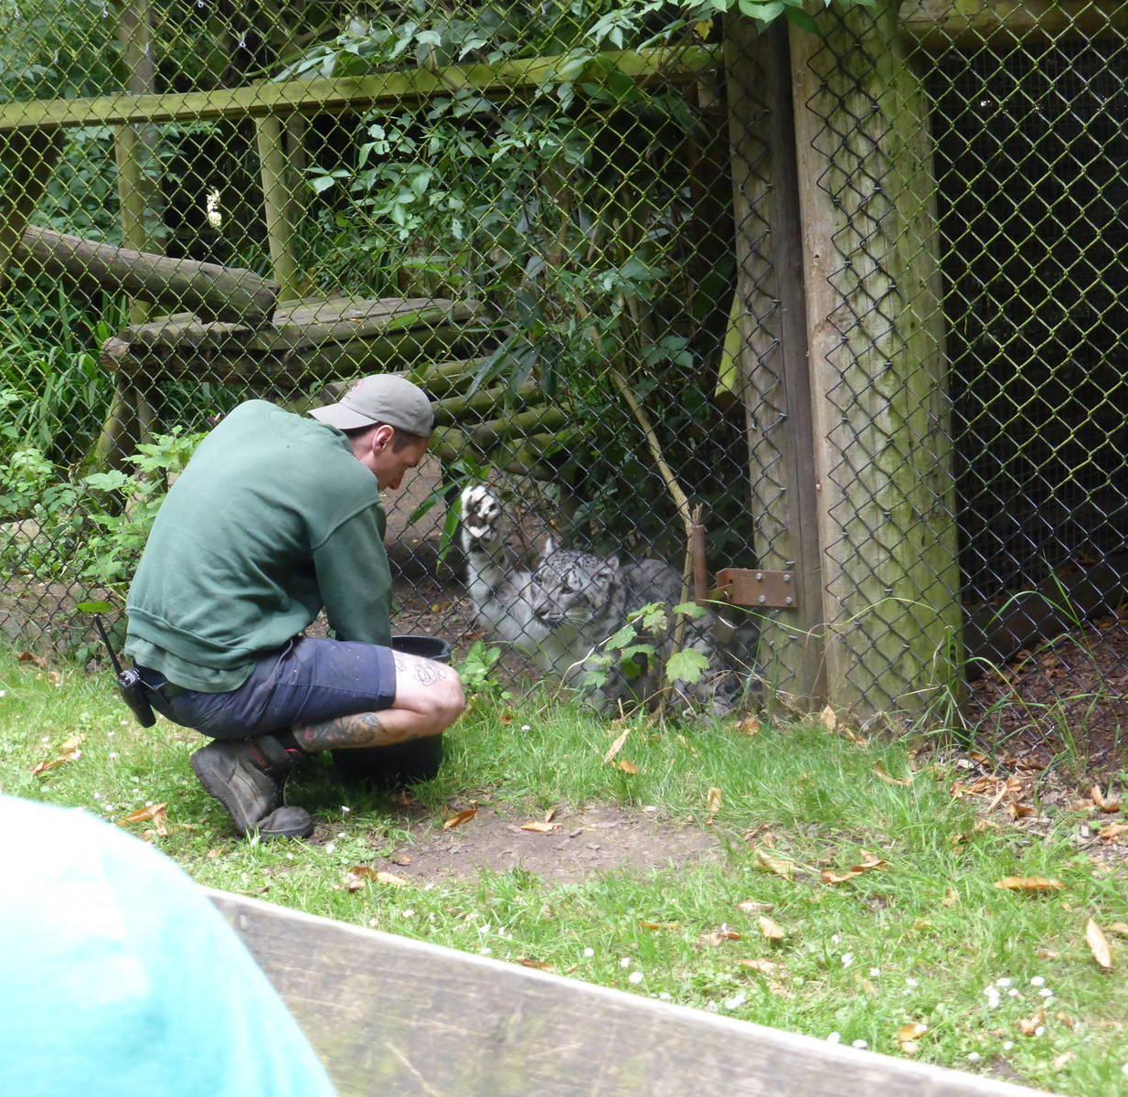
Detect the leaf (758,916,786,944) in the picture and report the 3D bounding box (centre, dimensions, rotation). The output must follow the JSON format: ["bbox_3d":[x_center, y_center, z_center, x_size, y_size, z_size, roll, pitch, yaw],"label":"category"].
[{"bbox_3d":[0.334,0.612,3.940,0.035,0.015,0.080,-18,35,-20],"label":"leaf"}]

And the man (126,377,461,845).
[{"bbox_3d":[-0.504,0.069,4.542,0.660,0.790,0.530,-7,12,-19],"label":"man"}]

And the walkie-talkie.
[{"bbox_3d":[-0.877,0.246,4.900,0.040,0.260,0.055,-32,14,-23],"label":"walkie-talkie"}]

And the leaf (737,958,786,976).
[{"bbox_3d":[0.306,0.644,3.775,0.075,0.020,0.040,-1,9,19],"label":"leaf"}]

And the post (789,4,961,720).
[{"bbox_3d":[0.660,-0.616,5.365,0.270,2.000,0.260,2,11,34],"label":"post"}]

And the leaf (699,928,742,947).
[{"bbox_3d":[0.236,0.585,3.687,0.065,0.018,0.040,-4,12,-6],"label":"leaf"}]

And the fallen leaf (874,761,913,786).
[{"bbox_3d":[0.595,0.406,4.422,0.075,0.035,0.045,3,13,30],"label":"fallen leaf"}]

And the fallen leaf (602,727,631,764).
[{"bbox_3d":[0.111,0.417,5.180,0.035,0.015,0.095,30,64,13],"label":"fallen leaf"}]

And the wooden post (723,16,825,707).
[{"bbox_3d":[0.451,-0.621,5.500,0.120,2.000,0.110,2,11,34],"label":"wooden post"}]

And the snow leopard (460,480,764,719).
[{"bbox_3d":[0.084,0.058,5.286,0.450,0.450,0.720,6,15,38],"label":"snow leopard"}]

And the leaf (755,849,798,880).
[{"bbox_3d":[0.345,0.514,3.978,0.085,0.030,0.040,7,15,40],"label":"leaf"}]

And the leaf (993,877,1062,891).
[{"bbox_3d":[0.770,0.559,4.073,0.115,0.025,0.040,-3,9,6],"label":"leaf"}]

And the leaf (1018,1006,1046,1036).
[{"bbox_3d":[0.630,0.635,3.300,0.035,0.030,0.060,4,14,33],"label":"leaf"}]

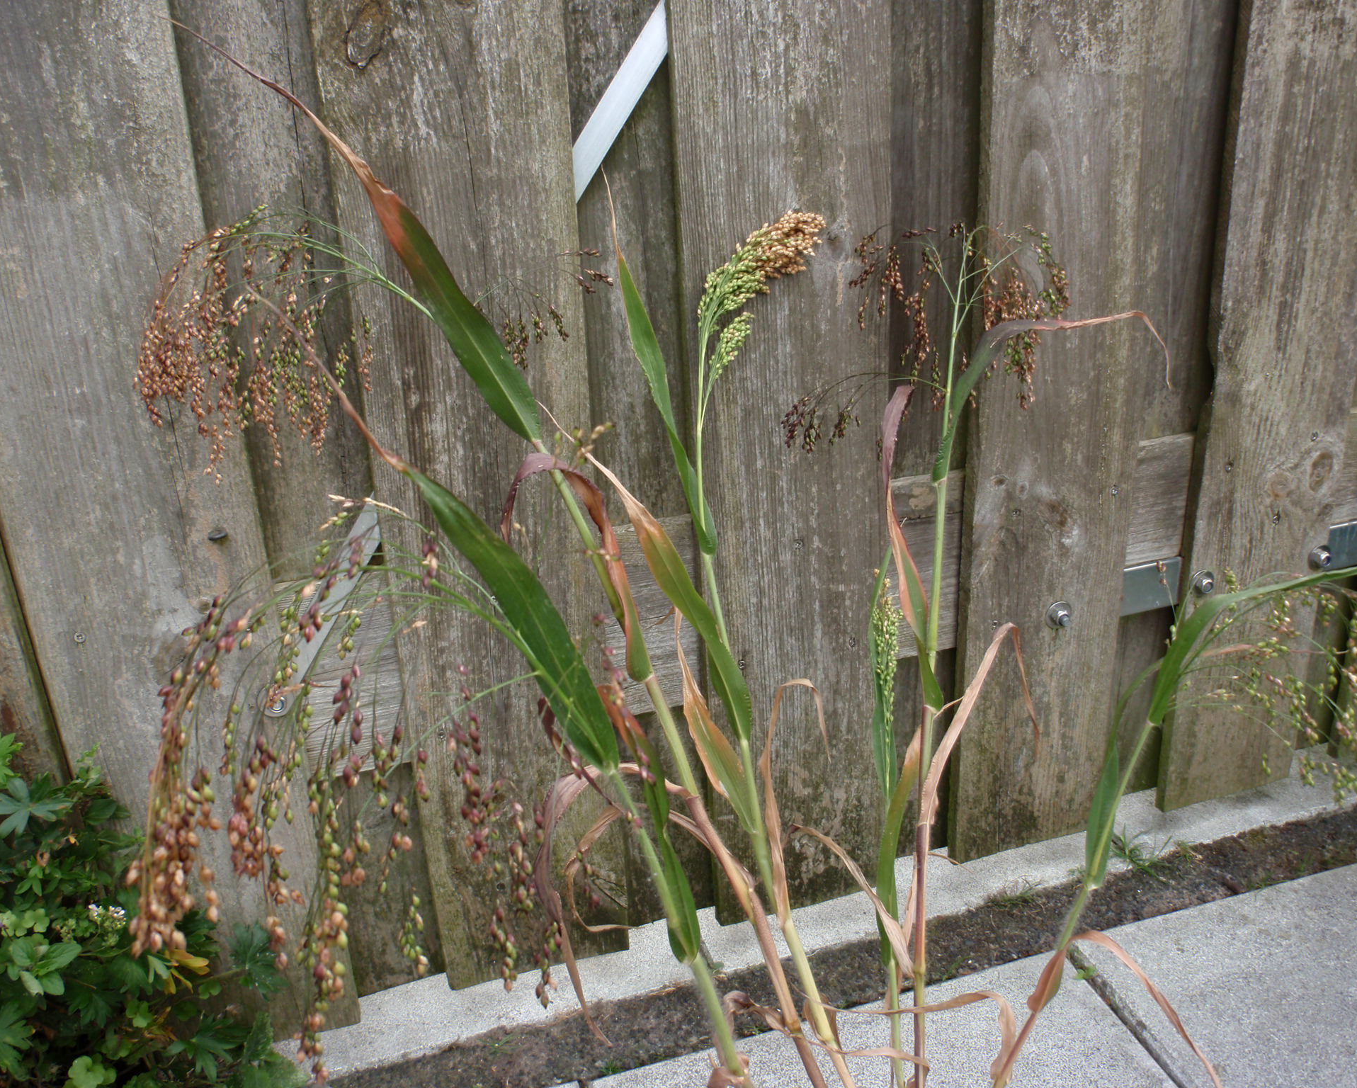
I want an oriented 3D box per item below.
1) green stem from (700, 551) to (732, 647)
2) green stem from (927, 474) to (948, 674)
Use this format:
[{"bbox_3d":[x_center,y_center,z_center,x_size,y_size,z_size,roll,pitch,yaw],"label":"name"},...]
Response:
[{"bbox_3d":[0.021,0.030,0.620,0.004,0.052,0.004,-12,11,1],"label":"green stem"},{"bbox_3d":[0.139,0.016,0.630,0.004,0.108,0.004,4,12,13],"label":"green stem"}]

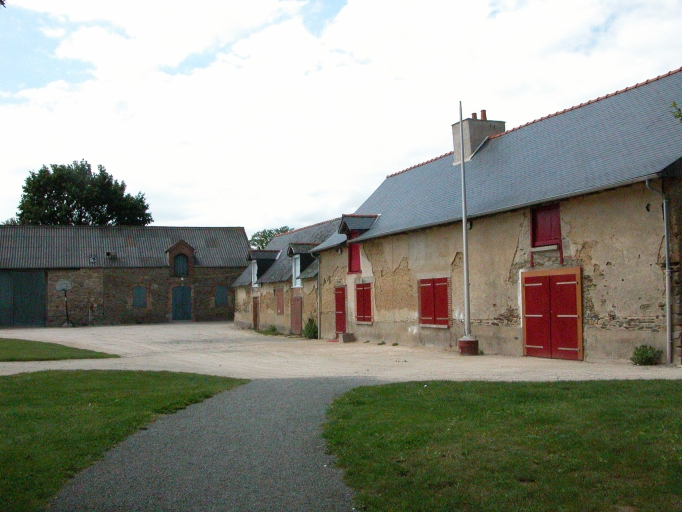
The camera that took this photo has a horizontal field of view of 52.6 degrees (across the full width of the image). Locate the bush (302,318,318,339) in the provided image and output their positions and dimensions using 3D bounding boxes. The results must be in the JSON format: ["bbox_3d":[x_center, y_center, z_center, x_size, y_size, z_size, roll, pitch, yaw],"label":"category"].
[{"bbox_3d":[-1.326,3.152,30.000,0.740,0.900,0.680,-1,-4,0],"label":"bush"}]

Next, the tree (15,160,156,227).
[{"bbox_3d":[-22.178,-1.319,59.566,12.200,14.000,11.500,-1,-4,0],"label":"tree"}]

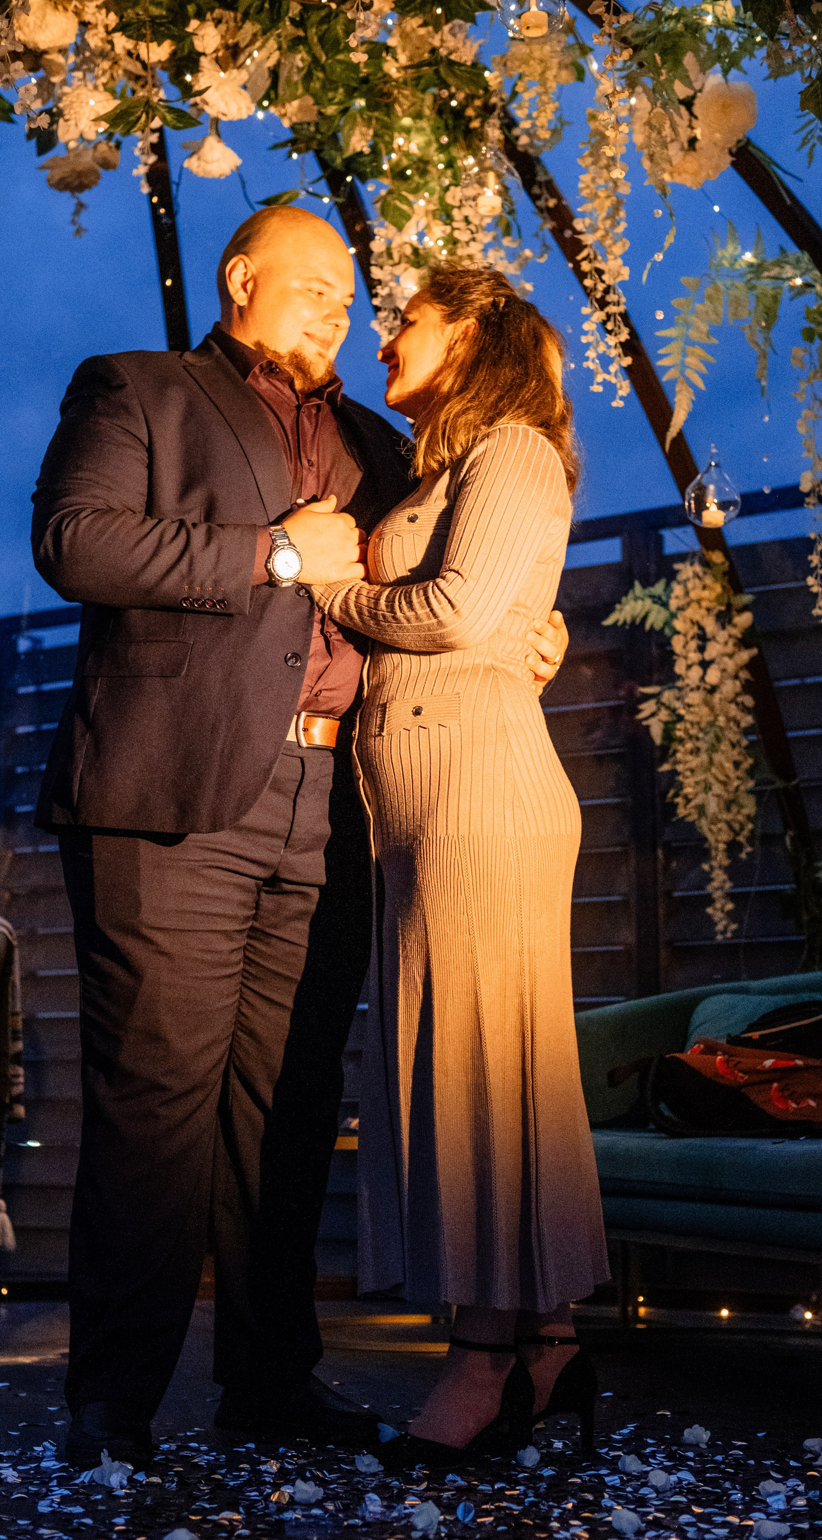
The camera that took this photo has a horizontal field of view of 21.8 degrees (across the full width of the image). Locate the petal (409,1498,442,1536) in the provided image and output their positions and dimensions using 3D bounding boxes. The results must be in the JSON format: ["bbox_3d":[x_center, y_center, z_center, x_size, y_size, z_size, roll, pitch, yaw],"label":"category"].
[{"bbox_3d":[0.017,0.836,2.390,0.033,0.033,0.030,0,-9,0],"label":"petal"}]

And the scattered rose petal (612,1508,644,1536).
[{"bbox_3d":[0.241,0.840,2.390,0.035,0.026,0.032,0,-9,0],"label":"scattered rose petal"}]

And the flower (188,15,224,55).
[{"bbox_3d":[-0.344,-1.227,3.570,0.056,0.054,0.050,0,-8,0],"label":"flower"}]

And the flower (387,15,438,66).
[{"bbox_3d":[0.002,-1.233,3.620,0.075,0.078,0.065,0,-8,0],"label":"flower"}]

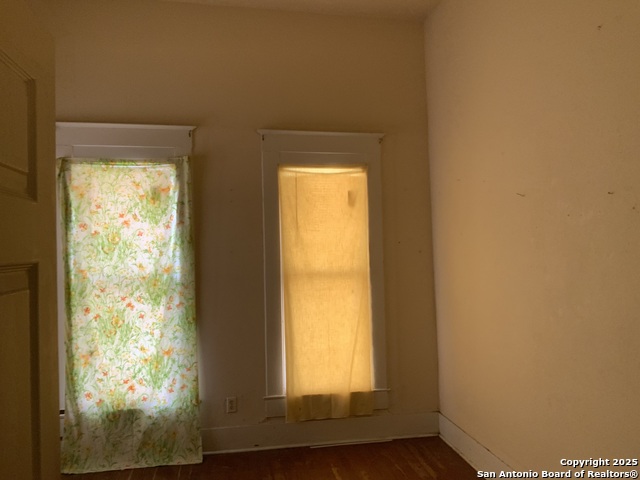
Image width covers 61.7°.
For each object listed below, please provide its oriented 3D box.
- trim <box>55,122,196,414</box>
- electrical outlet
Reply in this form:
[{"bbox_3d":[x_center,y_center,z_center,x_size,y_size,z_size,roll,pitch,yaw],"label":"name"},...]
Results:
[{"bbox_3d":[-1.365,0.195,3.836,0.979,2.037,0.085,-1,-2,-9],"label":"trim"},{"bbox_3d":[-0.643,1.208,3.930,0.073,0.117,0.014,-1,-2,-9],"label":"electrical outlet"}]

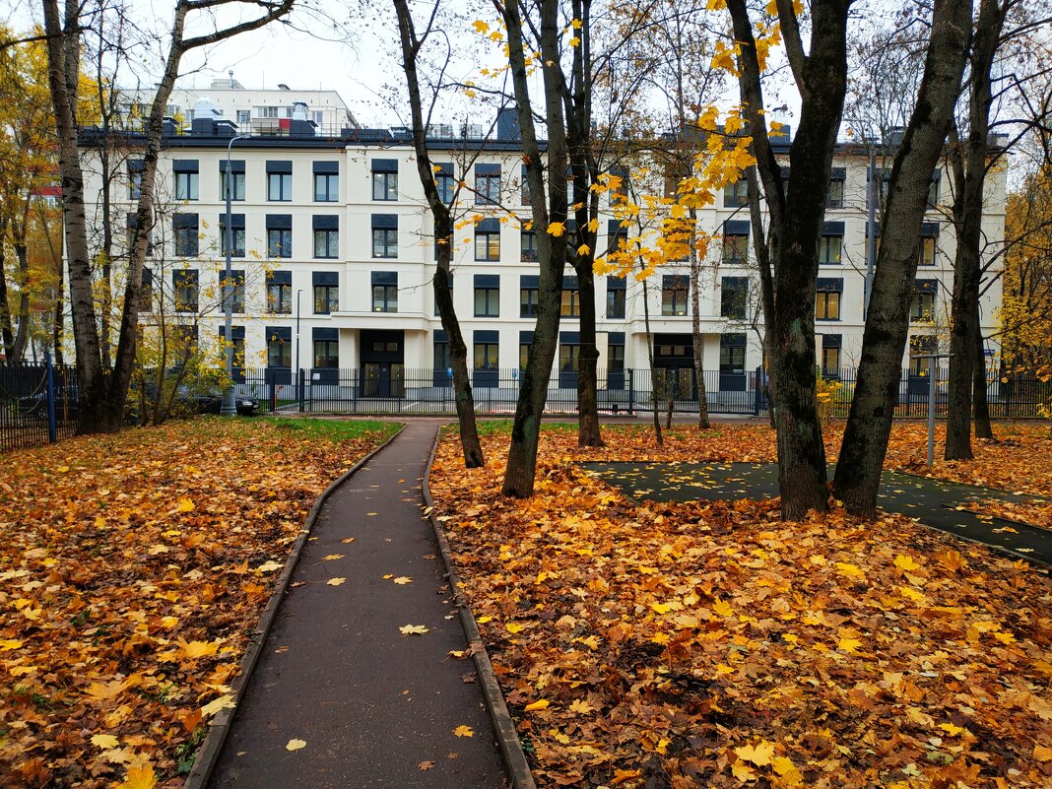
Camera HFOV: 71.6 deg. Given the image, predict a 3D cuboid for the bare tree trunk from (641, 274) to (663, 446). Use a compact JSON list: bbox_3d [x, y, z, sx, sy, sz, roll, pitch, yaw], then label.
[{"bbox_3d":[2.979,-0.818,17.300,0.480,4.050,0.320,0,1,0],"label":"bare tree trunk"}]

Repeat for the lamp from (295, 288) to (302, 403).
[{"bbox_3d":[-13.229,-2.841,42.500,0.500,6.600,0.200,0,1,0],"label":"lamp"}]

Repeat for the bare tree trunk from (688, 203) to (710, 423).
[{"bbox_3d":[5.585,-2.444,23.500,0.620,7.100,0.420,0,1,0],"label":"bare tree trunk"}]

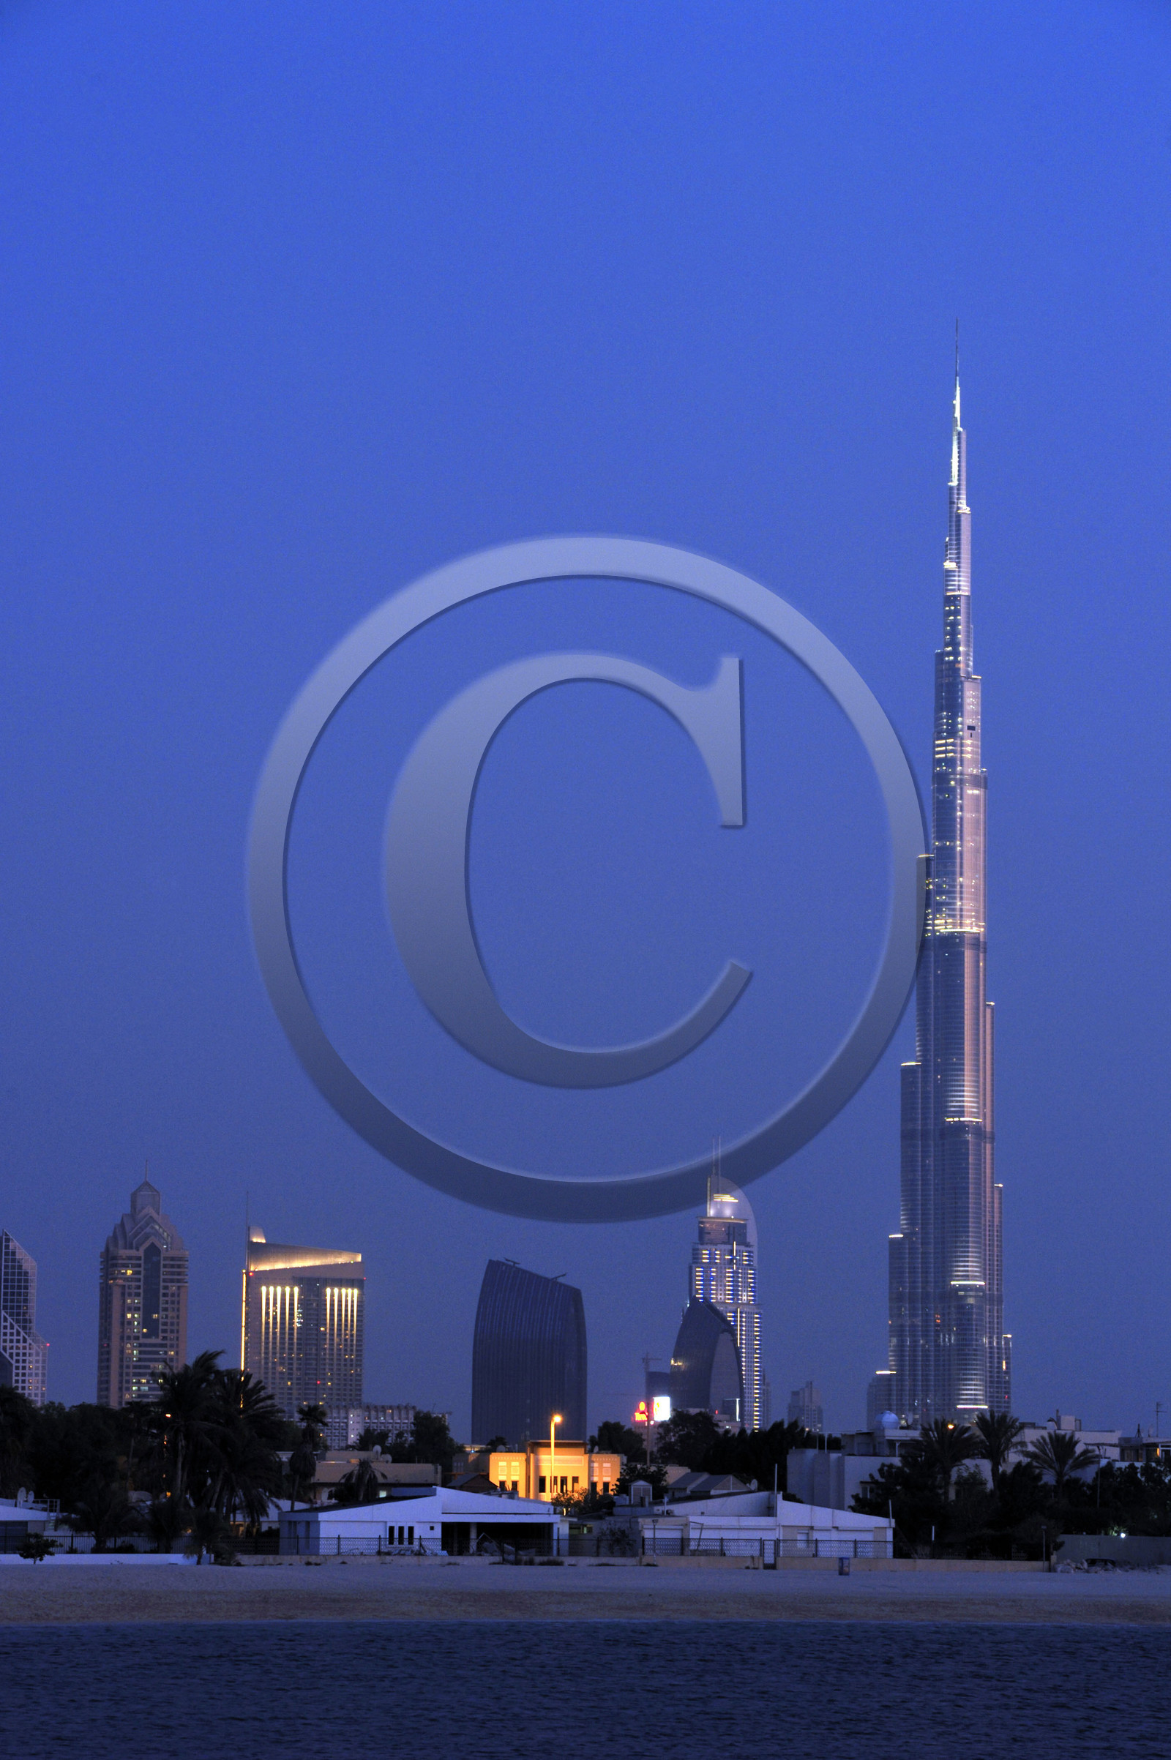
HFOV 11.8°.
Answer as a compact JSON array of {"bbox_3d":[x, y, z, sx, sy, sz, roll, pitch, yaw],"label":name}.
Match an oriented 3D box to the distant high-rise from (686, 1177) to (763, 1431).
[{"bbox_3d":[108.210,365.168,4415.598,58.000,276.000,45.000,1,-7,-8],"label":"distant high-rise"}]

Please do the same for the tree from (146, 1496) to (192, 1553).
[{"bbox_3d":[-31.291,48.486,425.205,3.500,4.610,3.500,1,-7,0],"label":"tree"}]

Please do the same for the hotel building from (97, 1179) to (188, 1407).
[{"bbox_3d":[-219.912,232.006,2811.664,37.000,165.930,31.000,3,-7,-20],"label":"hotel building"}]

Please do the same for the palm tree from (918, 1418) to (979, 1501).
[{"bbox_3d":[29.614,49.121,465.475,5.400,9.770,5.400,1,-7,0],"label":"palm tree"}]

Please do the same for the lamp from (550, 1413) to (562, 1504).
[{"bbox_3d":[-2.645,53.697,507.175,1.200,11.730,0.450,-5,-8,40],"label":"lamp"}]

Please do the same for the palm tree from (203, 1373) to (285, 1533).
[{"bbox_3d":[-27.100,46.150,449.658,6.400,14.460,6.400,1,-6,0],"label":"palm tree"}]

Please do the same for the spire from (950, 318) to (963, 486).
[{"bbox_3d":[253.393,-325.695,3872.990,8.200,114.620,8.200,1,-7,0],"label":"spire"}]

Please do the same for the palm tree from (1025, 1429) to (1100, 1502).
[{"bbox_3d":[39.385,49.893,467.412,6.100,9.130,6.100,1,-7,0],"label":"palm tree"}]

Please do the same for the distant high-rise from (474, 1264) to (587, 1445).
[{"bbox_3d":[-36.199,326.213,3576.112,67.000,173.300,38.000,2,-7,-8],"label":"distant high-rise"}]

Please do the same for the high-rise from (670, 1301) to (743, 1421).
[{"bbox_3d":[76.878,342.610,3664.650,33.000,141.670,35.000,6,-8,-40],"label":"high-rise"}]

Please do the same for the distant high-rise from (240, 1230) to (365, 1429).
[{"bbox_3d":[-191.683,333.570,3836.731,76.000,193.180,30.000,3,-7,-22],"label":"distant high-rise"}]

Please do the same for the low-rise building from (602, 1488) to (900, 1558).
[{"bbox_3d":[12.502,49.426,433.190,20.300,5.590,13.000,1,-6,-8],"label":"low-rise building"}]

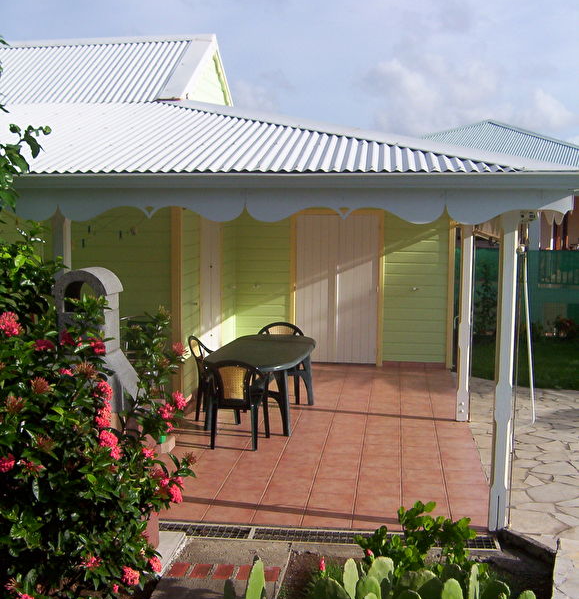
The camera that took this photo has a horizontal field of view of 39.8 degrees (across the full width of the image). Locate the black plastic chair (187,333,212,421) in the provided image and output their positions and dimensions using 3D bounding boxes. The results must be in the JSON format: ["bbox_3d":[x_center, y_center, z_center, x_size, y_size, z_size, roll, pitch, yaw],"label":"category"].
[{"bbox_3d":[-0.755,0.820,8.393,0.590,0.859,0.560,1,7,6],"label":"black plastic chair"}]

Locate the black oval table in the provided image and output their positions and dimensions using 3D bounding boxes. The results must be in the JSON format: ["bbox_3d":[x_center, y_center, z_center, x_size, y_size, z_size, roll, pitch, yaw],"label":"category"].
[{"bbox_3d":[-0.275,0.886,8.426,0.955,0.724,1.865,1,7,11],"label":"black oval table"}]

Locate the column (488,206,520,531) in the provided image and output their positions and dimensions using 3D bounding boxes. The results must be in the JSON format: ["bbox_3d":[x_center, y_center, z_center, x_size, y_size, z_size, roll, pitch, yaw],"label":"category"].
[{"bbox_3d":[1.448,0.502,5.445,0.118,2.187,0.118,1,7,8],"label":"column"}]

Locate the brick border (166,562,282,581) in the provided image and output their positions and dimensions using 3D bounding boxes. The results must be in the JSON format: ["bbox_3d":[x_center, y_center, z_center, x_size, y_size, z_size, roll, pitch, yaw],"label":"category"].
[{"bbox_3d":[-0.397,1.703,4.931,0.673,0.050,0.200,1,7,5],"label":"brick border"}]

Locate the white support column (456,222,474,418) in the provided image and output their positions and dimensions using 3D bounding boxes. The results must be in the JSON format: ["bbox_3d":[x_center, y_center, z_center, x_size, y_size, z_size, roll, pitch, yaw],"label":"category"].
[{"bbox_3d":[1.819,0.206,8.269,0.118,2.120,0.118,1,7,8],"label":"white support column"}]

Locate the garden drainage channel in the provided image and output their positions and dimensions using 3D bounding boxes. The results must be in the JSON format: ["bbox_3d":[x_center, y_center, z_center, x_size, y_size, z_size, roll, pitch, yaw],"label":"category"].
[{"bbox_3d":[0.229,1.639,5.453,2.353,0.060,0.262,1,7,6],"label":"garden drainage channel"}]

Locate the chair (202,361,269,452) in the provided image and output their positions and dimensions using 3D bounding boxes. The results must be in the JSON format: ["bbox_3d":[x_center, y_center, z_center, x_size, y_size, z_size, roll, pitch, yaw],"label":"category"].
[{"bbox_3d":[-0.479,0.932,7.444,0.560,0.859,0.590,1,7,8],"label":"chair"}]

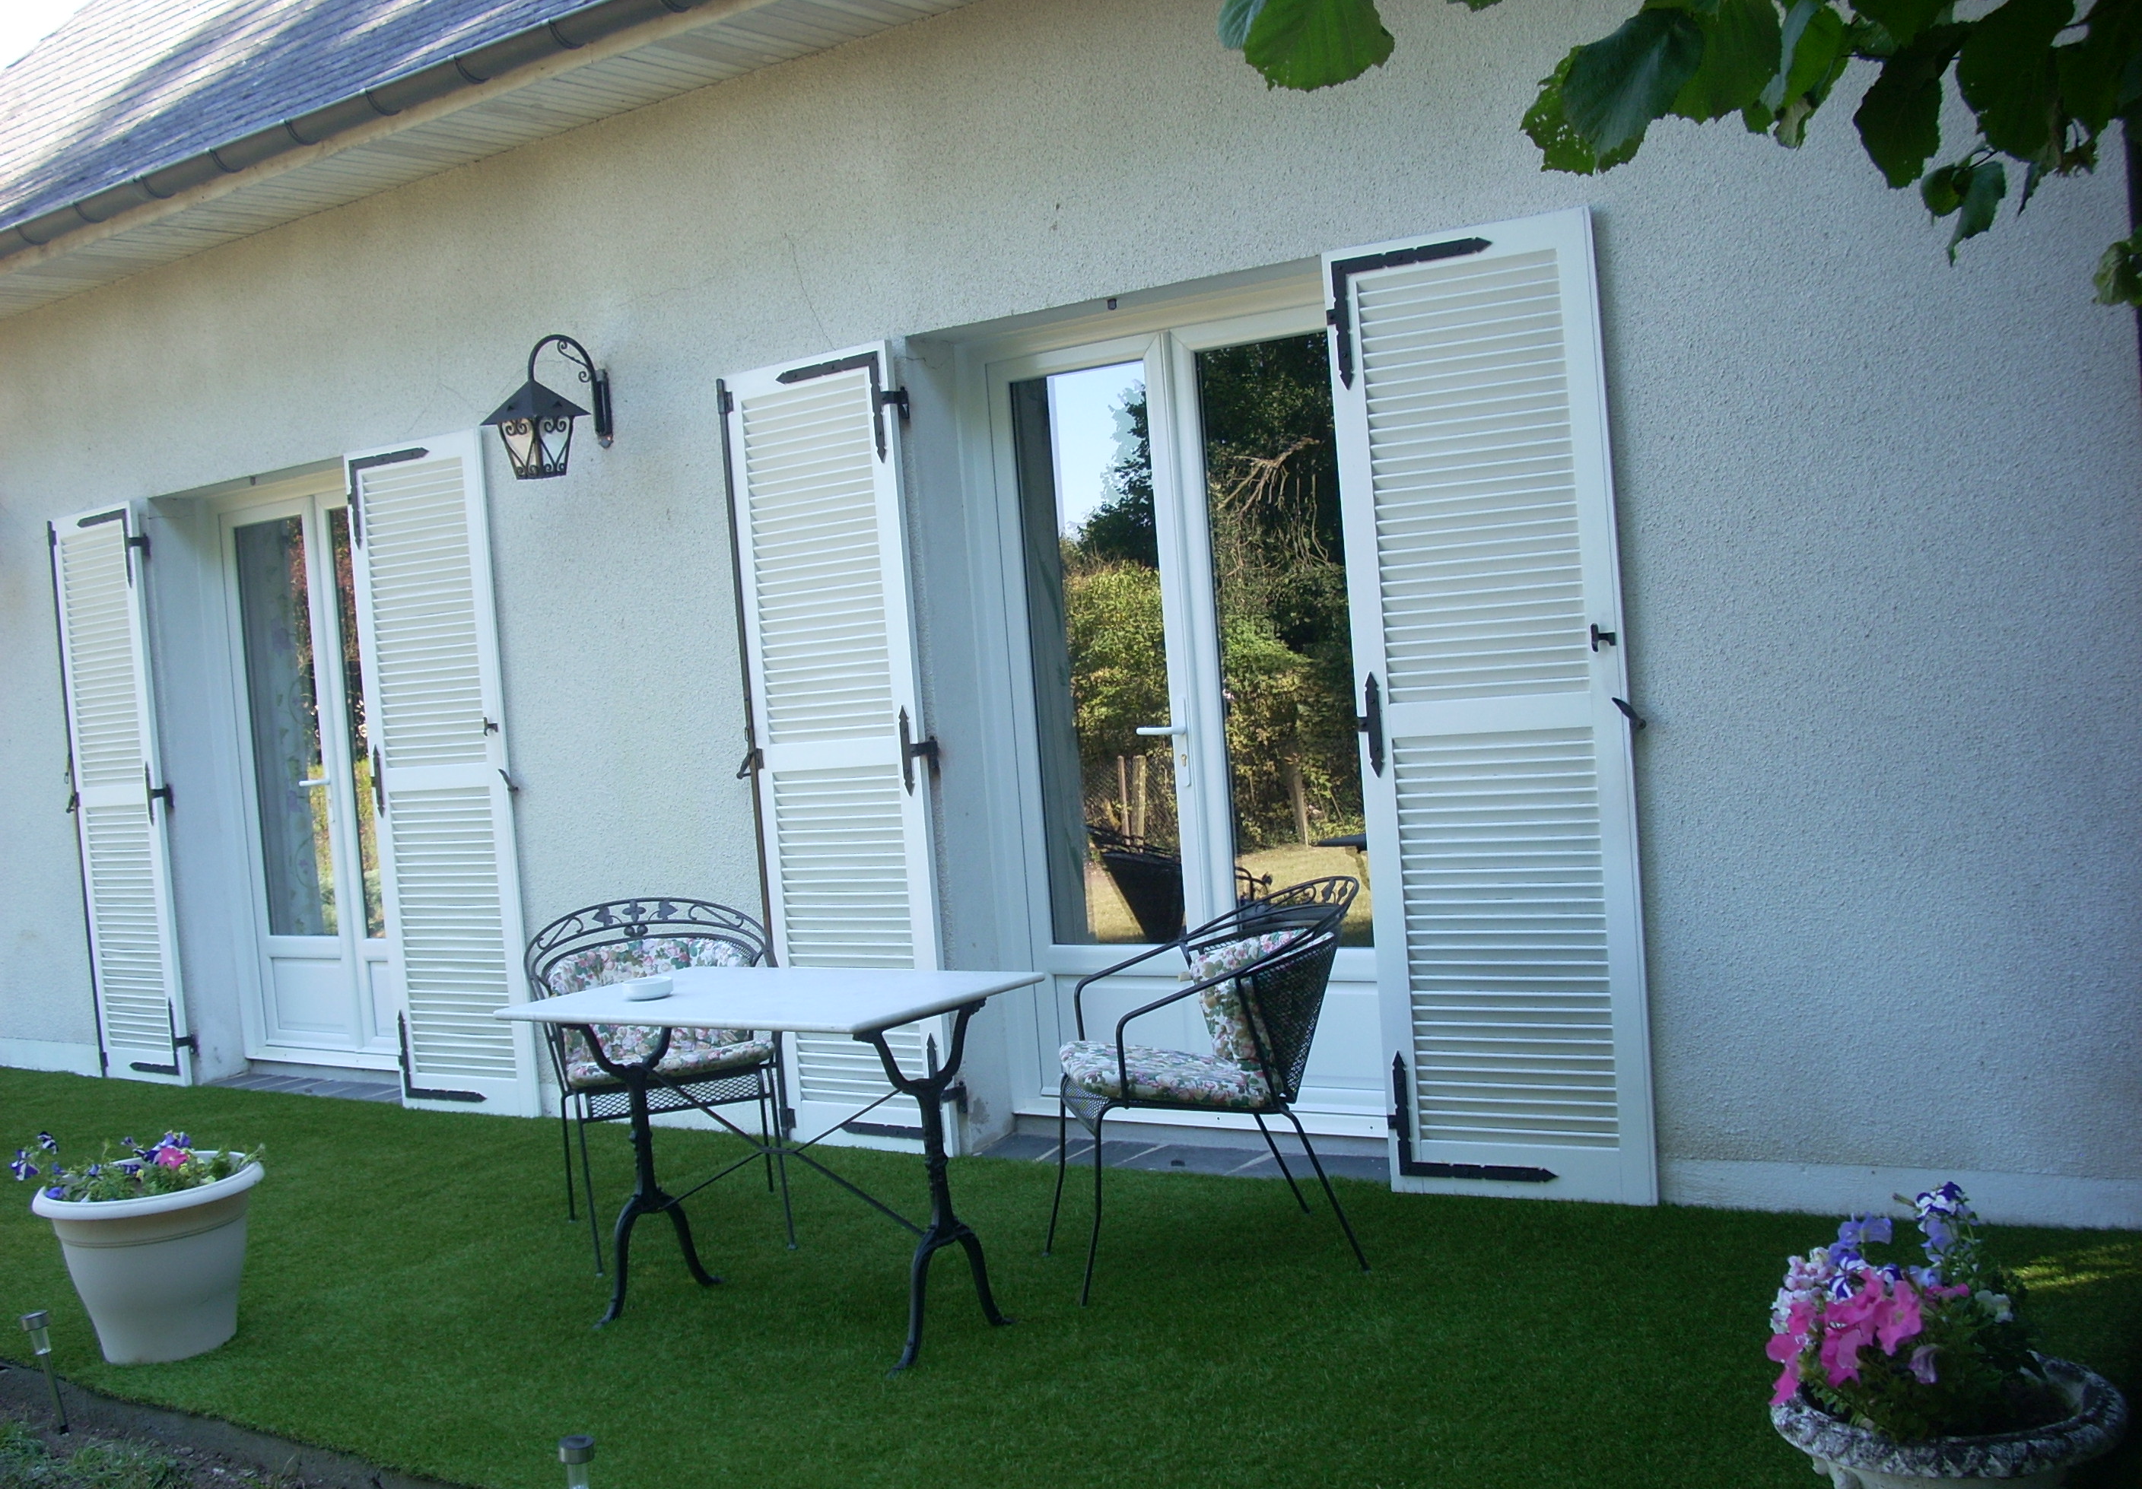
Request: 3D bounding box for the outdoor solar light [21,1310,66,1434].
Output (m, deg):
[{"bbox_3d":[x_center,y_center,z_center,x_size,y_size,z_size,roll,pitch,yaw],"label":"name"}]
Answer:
[{"bbox_3d":[-2.015,1.239,4.520,0.060,0.252,0.060,-14,0,38],"label":"outdoor solar light"}]

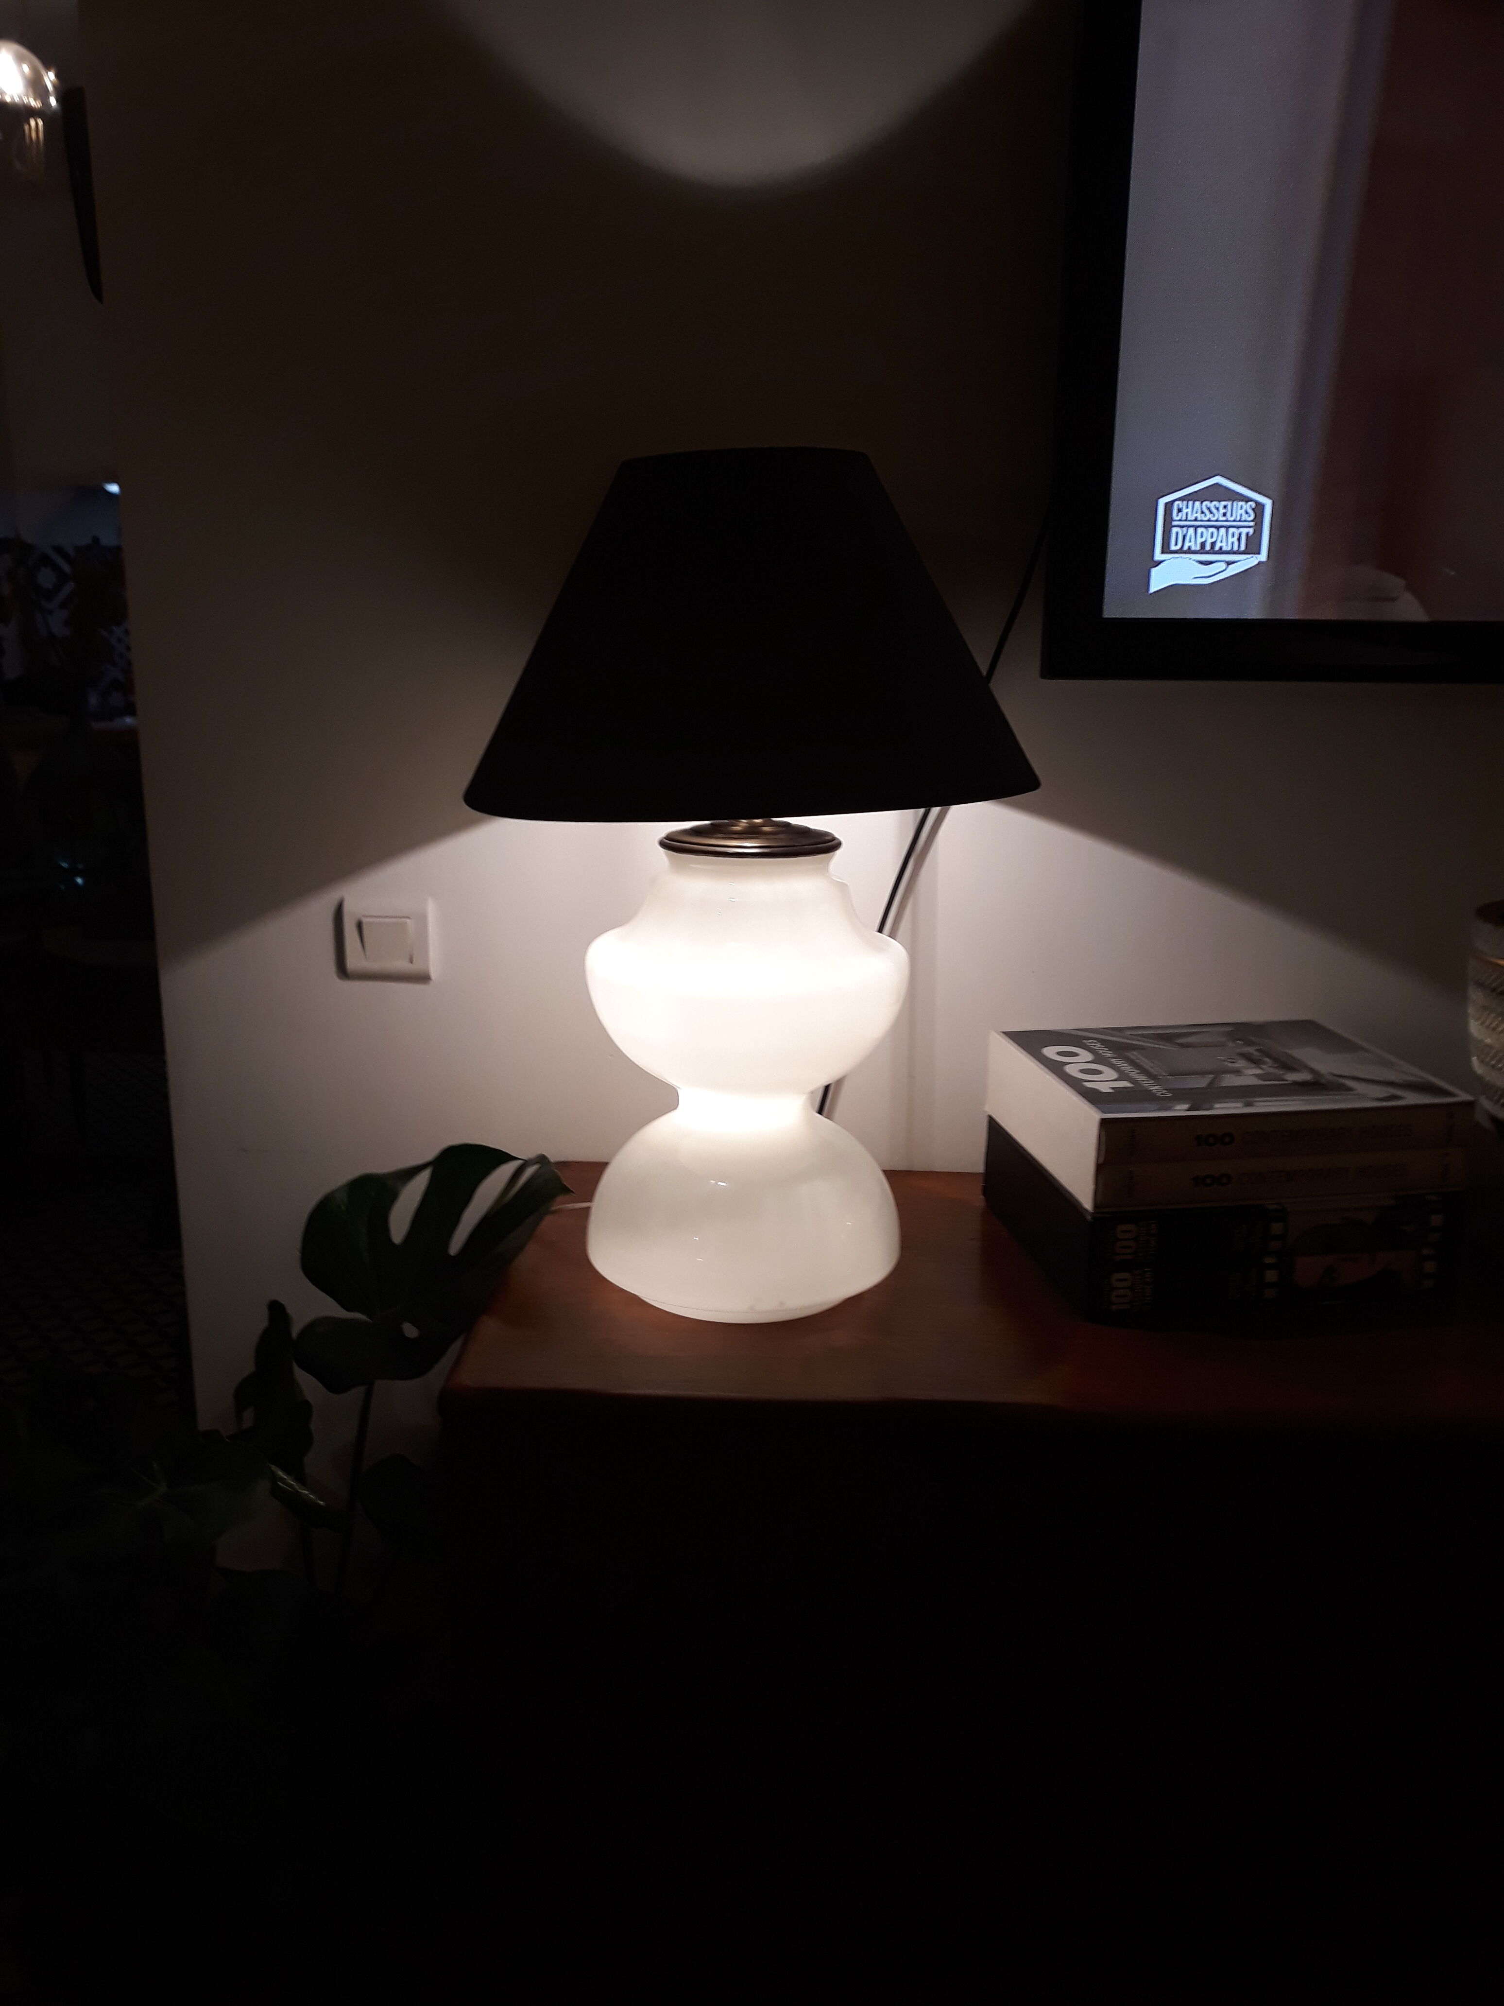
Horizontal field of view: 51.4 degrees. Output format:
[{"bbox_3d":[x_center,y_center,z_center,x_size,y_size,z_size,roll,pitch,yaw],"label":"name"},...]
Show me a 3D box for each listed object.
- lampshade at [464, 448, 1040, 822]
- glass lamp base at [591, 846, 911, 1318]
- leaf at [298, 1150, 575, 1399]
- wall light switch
[{"bbox_3d":[-0.002,-0.272,1.147,0.428,0.238,0.428,0,13,2],"label":"lampshade"},{"bbox_3d":[-0.004,0.052,1.224,0.252,0.342,0.252,1,14,2],"label":"glass lamp base"},{"bbox_3d":[-0.266,0.222,1.300,0.233,0.198,0.119,1,14,2],"label":"leaf"},{"bbox_3d":[-0.338,-0.060,1.455,0.083,0.081,0.013,1,14,2],"label":"wall light switch"}]

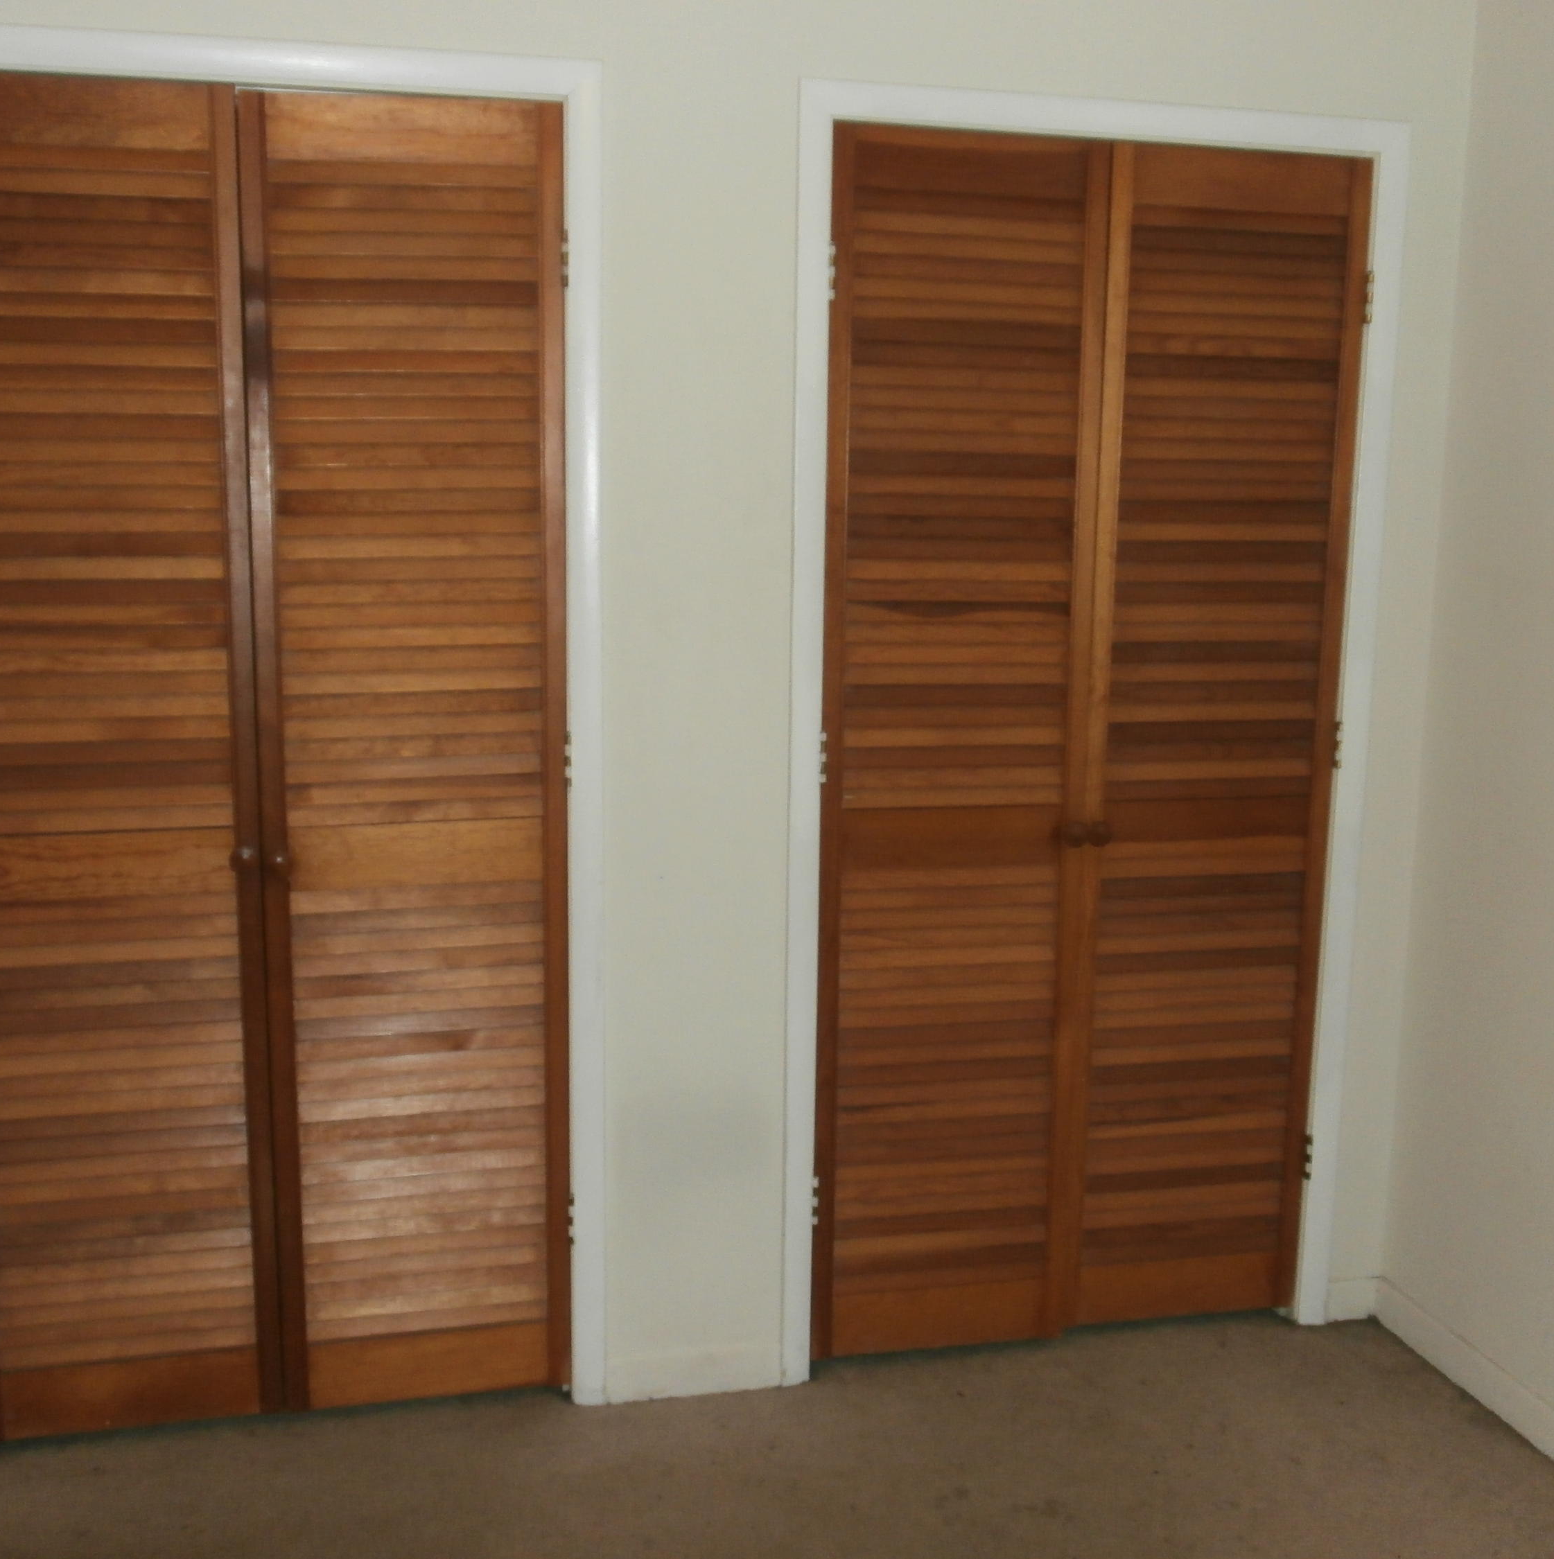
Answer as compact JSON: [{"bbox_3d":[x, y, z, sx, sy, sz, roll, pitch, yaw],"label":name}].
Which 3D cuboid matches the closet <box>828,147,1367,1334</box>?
[{"bbox_3d":[0.506,-0.012,2.971,0.900,1.998,0.065,-2,10,-13],"label":"closet"}]

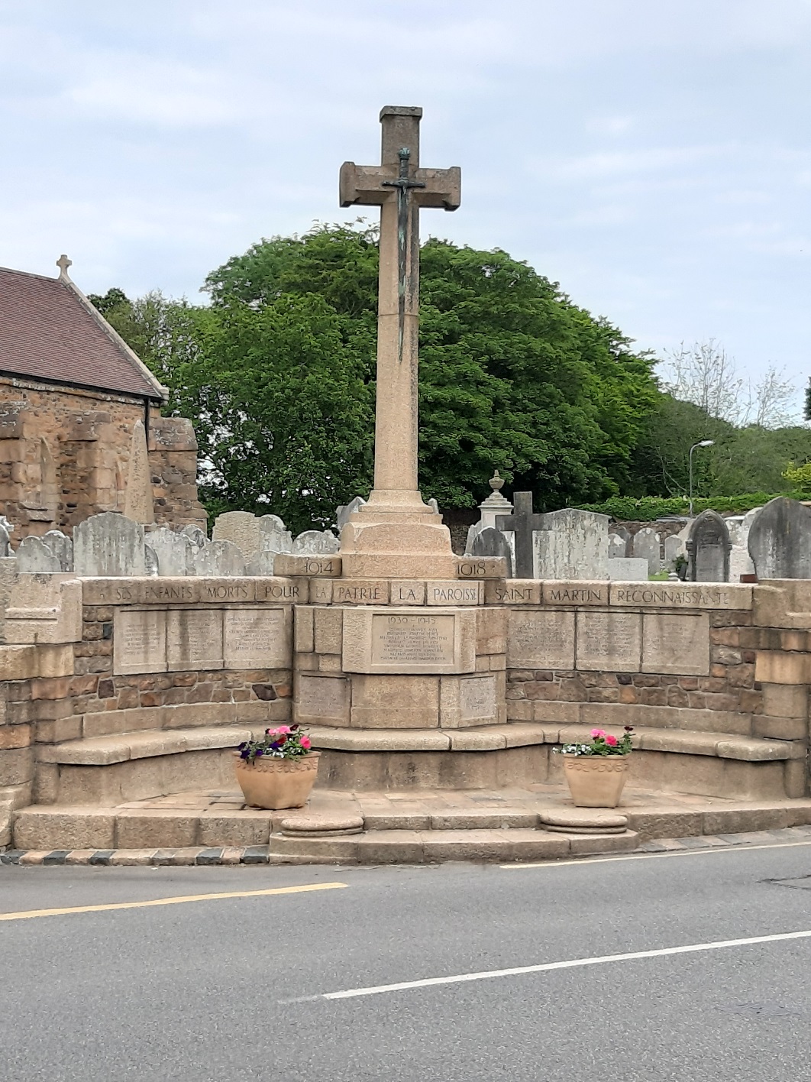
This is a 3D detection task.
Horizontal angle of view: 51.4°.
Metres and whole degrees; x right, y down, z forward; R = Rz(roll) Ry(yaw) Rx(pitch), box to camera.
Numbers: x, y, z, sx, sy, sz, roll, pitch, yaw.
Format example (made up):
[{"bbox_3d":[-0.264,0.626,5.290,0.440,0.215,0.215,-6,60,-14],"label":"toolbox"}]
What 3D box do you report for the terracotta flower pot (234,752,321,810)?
[{"bbox_3d":[-0.984,1.793,6.460,0.480,0.400,0.480,0,-2,36],"label":"terracotta flower pot"}]

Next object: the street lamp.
[{"bbox_3d":[10.898,-1.161,31.000,0.960,5.200,0.280,1,-1,0],"label":"street lamp"}]

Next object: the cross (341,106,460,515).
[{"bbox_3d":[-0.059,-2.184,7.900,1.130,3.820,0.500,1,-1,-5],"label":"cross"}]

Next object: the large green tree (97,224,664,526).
[{"bbox_3d":[-0.990,-5.461,33.500,21.500,13.900,16.000,1,-1,0],"label":"large green tree"}]

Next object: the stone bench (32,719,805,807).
[{"bbox_3d":[0.185,1.788,6.868,5.950,0.460,1.120,1,-1,-5],"label":"stone bench"}]

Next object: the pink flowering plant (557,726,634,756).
[{"bbox_3d":[1.477,1.517,6.540,0.560,0.240,0.460,0,-1,18],"label":"pink flowering plant"}]

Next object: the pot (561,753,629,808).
[{"bbox_3d":[1.488,1.823,6.560,0.475,0.410,0.475,0,-1,18],"label":"pot"}]

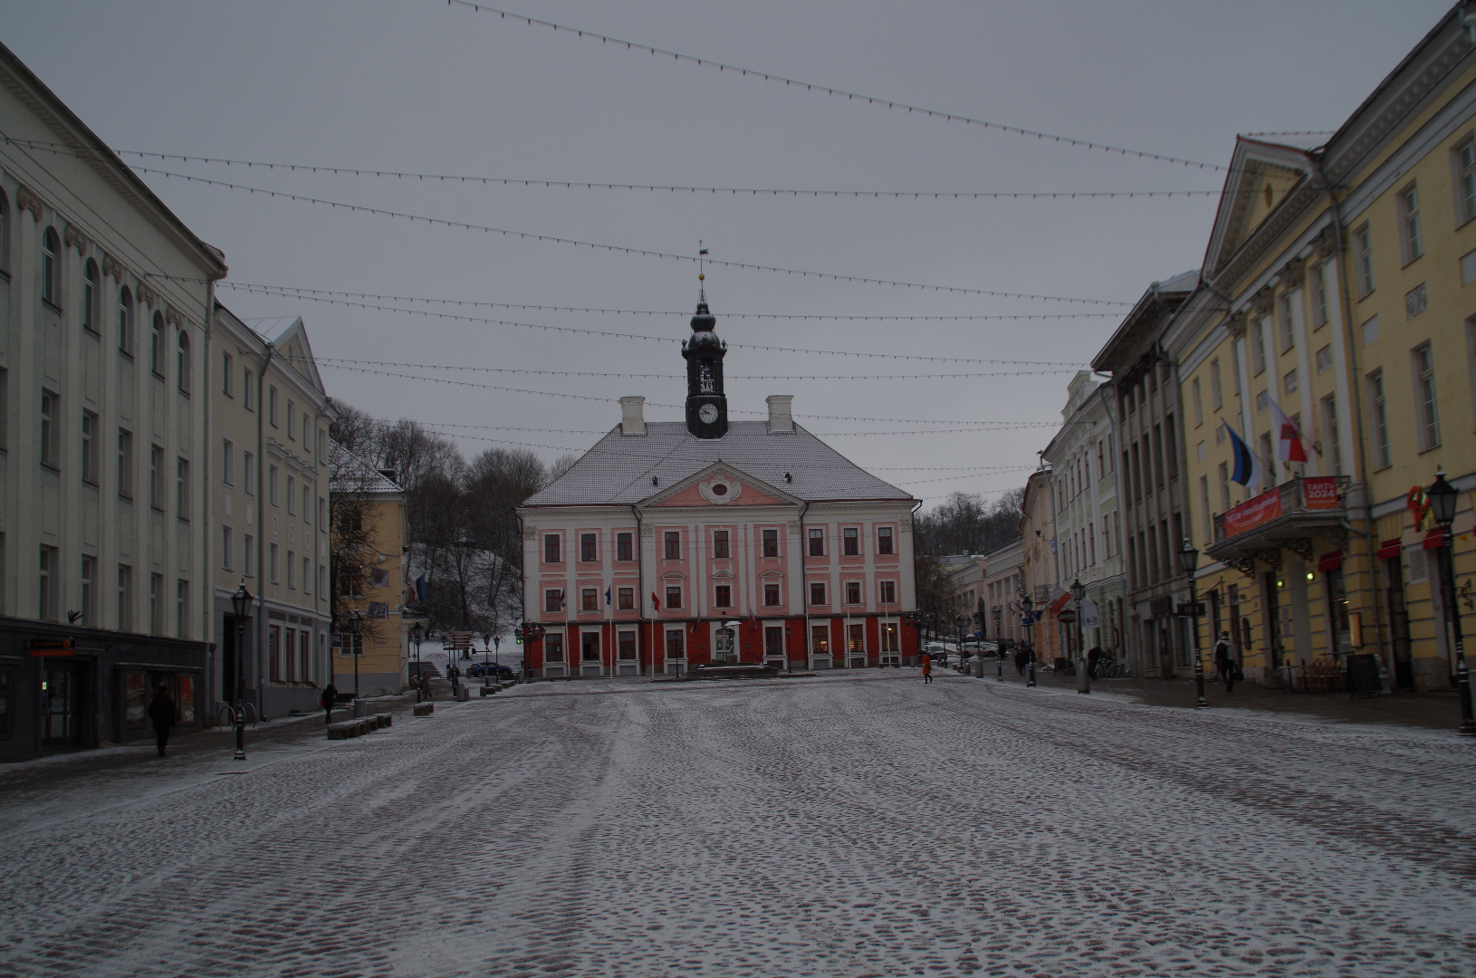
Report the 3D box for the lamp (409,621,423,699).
[{"bbox_3d":[-16.081,8.736,74.198,0.480,4.100,0.480,-2,-8,0],"label":"lamp"}]

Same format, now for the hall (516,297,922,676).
[{"bbox_3d":[-2.740,-1.039,137.476,35.000,36.726,19.000,-1,-8,-8],"label":"hall"}]

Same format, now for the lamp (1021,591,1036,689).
[{"bbox_3d":[13.017,6.759,65.721,0.480,4.100,0.480,-2,-8,0],"label":"lamp"}]

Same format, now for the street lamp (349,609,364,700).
[{"bbox_3d":[-14.424,6.637,55.757,0.480,4.100,0.480,-2,-8,0],"label":"street lamp"}]

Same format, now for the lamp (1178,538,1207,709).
[{"bbox_3d":[11.091,3.246,35.832,0.480,4.100,0.480,-2,-8,0],"label":"lamp"}]

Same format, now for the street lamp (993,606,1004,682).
[{"bbox_3d":[13.721,8.125,77.566,0.480,4.100,0.480,-2,-8,0],"label":"street lamp"}]

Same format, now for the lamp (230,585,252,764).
[{"bbox_3d":[-11.346,4.131,33.685,0.480,4.100,0.480,-2,-8,0],"label":"lamp"}]

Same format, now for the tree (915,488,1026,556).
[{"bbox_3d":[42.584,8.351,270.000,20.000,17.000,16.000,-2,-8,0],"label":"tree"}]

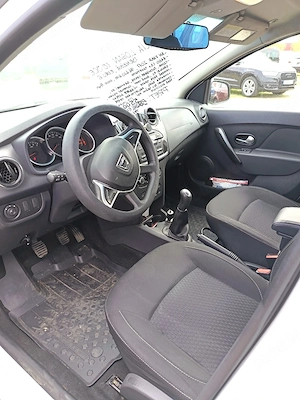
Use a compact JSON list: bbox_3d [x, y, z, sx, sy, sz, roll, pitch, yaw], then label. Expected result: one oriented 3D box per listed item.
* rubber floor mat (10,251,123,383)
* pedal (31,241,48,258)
[{"bbox_3d":[-0.285,0.420,1.235,0.600,0.060,0.505,18,31,33],"label":"rubber floor mat"},{"bbox_3d":[-0.506,0.226,1.264,0.030,0.068,0.060,-16,10,44],"label":"pedal"}]

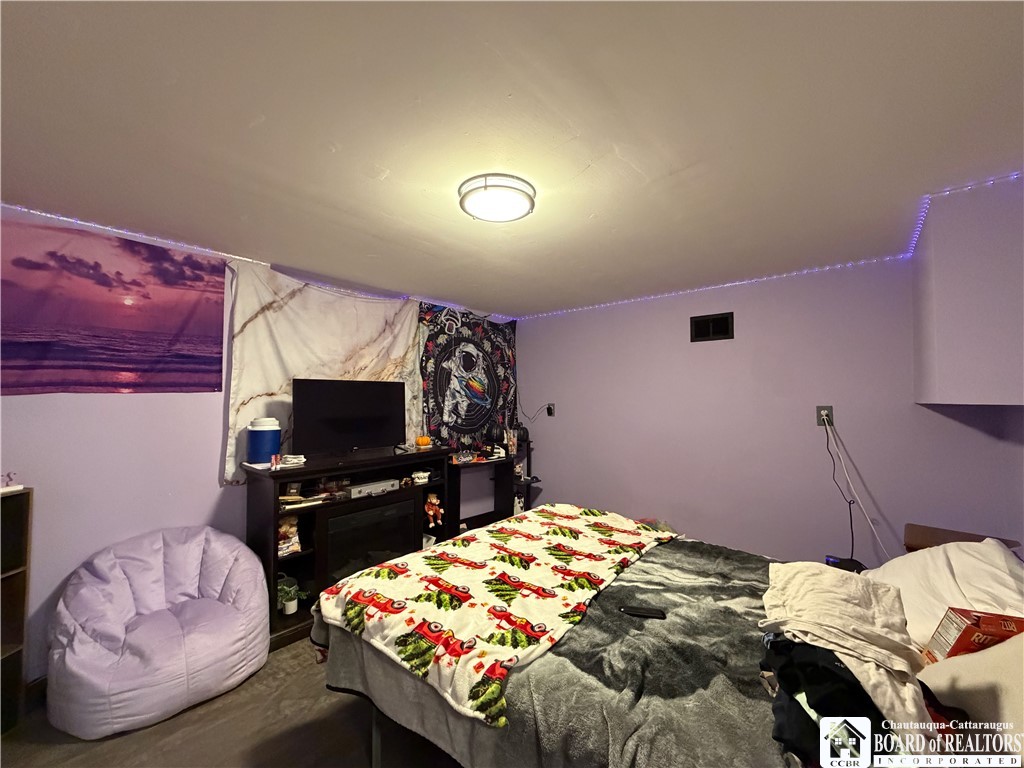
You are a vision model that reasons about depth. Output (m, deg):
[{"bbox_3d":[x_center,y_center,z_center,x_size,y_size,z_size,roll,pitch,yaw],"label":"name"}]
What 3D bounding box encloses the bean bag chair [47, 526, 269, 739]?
[{"bbox_3d":[-1.519,1.007,1.861,0.565,0.645,0.735,-1,-2,41],"label":"bean bag chair"}]

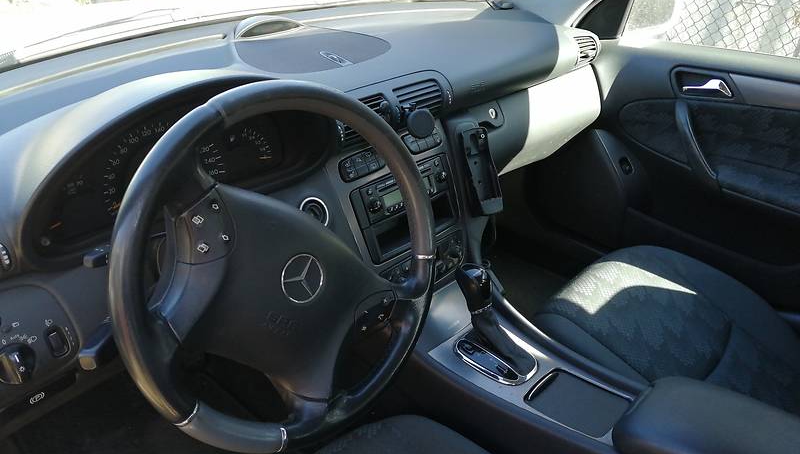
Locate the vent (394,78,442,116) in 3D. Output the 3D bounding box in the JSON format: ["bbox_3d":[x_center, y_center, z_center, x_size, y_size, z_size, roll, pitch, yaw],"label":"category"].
[{"bbox_3d":[0.022,-0.208,1.050,0.105,0.066,0.040,-25,21,-38],"label":"vent"}]

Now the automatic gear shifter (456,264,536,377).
[{"bbox_3d":[0.157,0.148,0.991,0.080,0.155,0.135,-25,41,-38],"label":"automatic gear shifter"}]

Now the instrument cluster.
[{"bbox_3d":[-0.295,-0.074,0.800,0.350,0.135,0.060,-25,21,-38],"label":"instrument cluster"}]

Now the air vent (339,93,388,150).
[{"bbox_3d":[-0.064,-0.168,0.976,0.103,0.066,0.040,-25,21,-38],"label":"air vent"}]

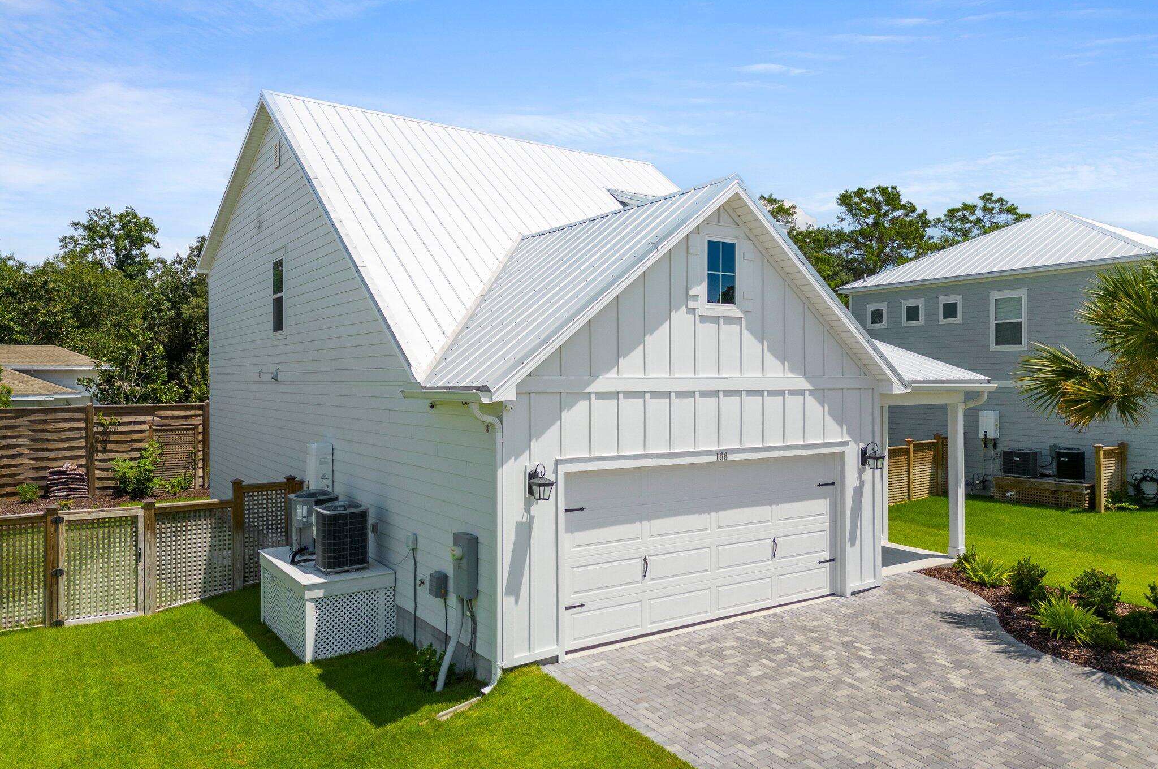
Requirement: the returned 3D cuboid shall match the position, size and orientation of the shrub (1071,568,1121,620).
[{"bbox_3d":[7.017,2.839,10.903,0.620,0.640,0.620,0,0,-35],"label":"shrub"}]

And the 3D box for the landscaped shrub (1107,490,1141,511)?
[{"bbox_3d":[14.460,3.072,21.300,0.550,0.550,0.700,0,0,-34],"label":"landscaped shrub"}]

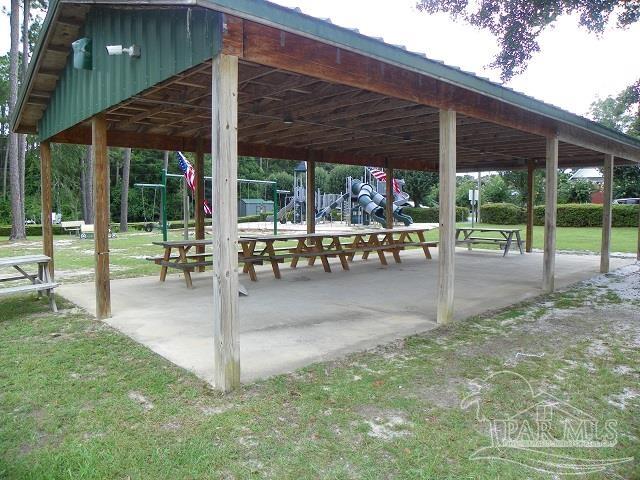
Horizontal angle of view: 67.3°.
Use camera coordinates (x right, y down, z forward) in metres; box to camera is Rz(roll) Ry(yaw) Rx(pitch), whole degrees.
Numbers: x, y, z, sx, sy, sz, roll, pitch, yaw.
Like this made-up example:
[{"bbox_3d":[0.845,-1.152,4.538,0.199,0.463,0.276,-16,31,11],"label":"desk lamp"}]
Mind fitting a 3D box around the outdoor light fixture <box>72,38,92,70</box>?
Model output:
[{"bbox_3d":[-2.818,-2.201,5.704,0.170,0.345,0.210,-4,6,-42],"label":"outdoor light fixture"}]

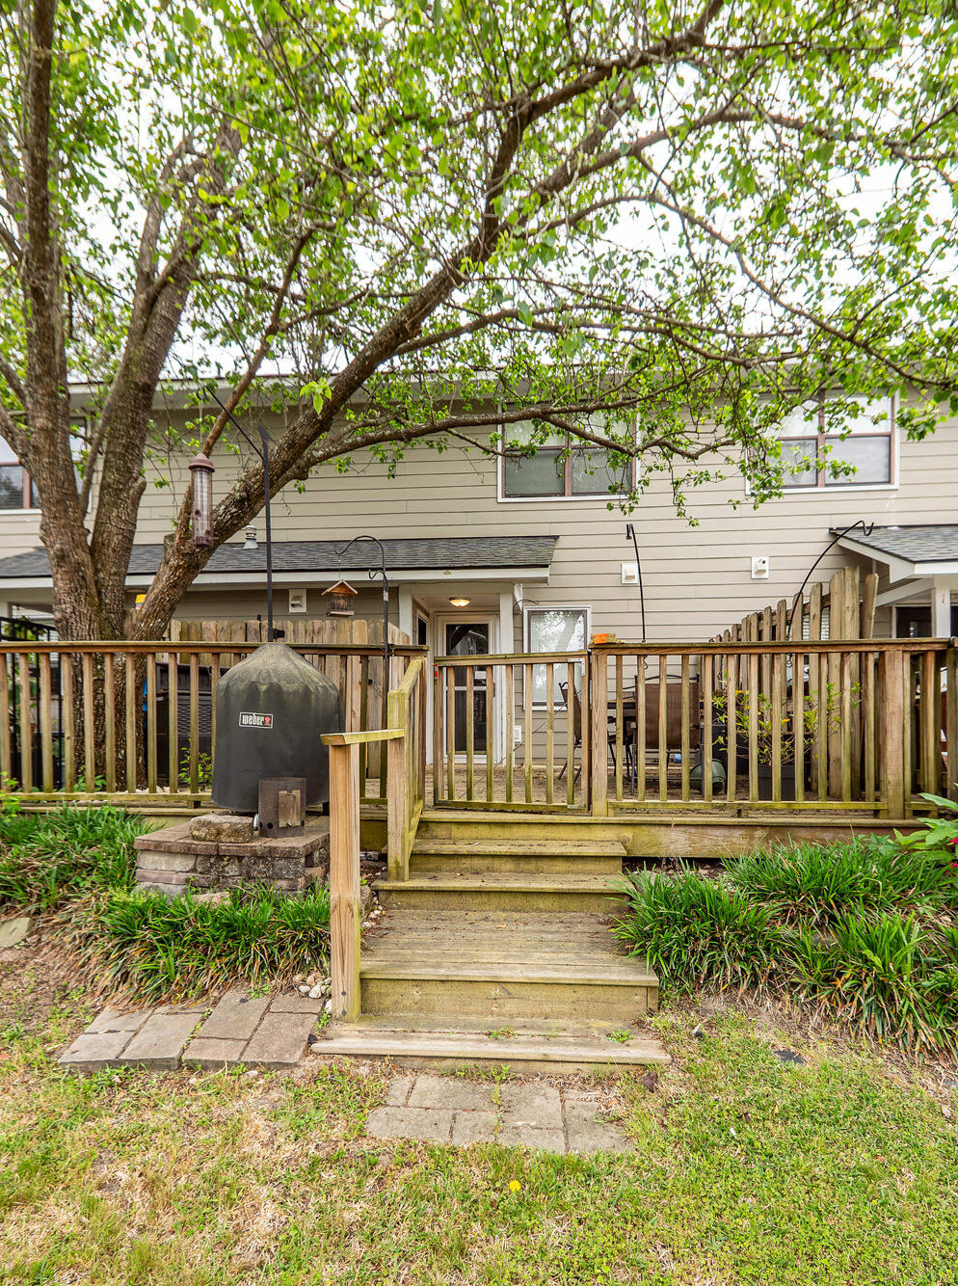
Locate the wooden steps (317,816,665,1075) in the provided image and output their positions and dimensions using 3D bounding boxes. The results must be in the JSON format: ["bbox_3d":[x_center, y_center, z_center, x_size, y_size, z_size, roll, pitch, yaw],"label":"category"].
[{"bbox_3d":[0.105,1.298,3.106,1.330,0.590,1.630,0,-3,4],"label":"wooden steps"}]

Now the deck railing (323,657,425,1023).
[{"bbox_3d":[-0.450,0.777,3.206,0.120,1.470,1.630,0,-3,6],"label":"deck railing"}]

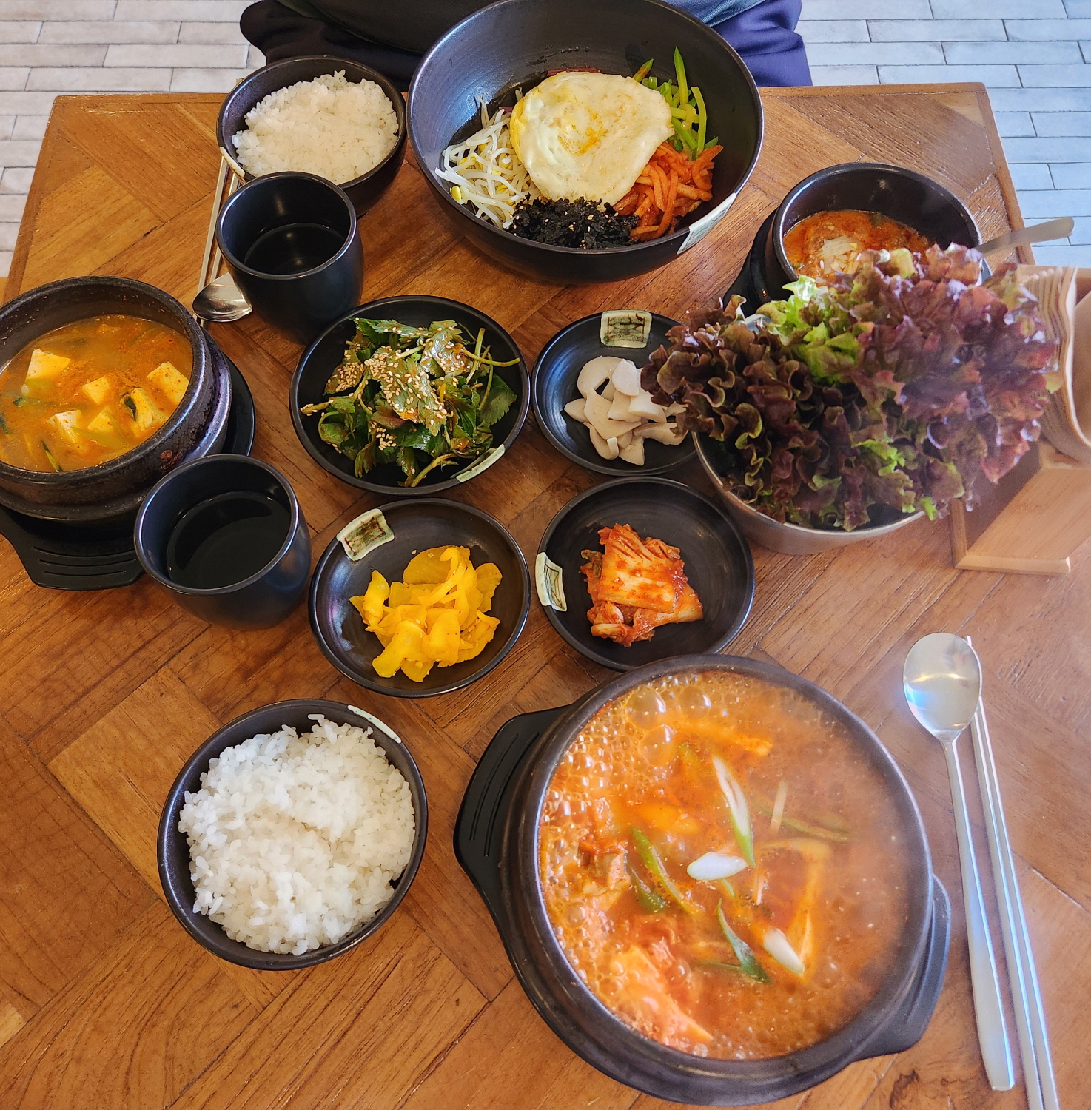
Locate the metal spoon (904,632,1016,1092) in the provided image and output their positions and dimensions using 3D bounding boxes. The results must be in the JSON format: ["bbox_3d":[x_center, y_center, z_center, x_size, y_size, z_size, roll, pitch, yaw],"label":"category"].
[{"bbox_3d":[0.198,0.133,0.456,0.038,0.018,0.204,1,66,0],"label":"metal spoon"}]

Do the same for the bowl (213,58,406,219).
[{"bbox_3d":[-0.139,-0.246,0.609,0.112,0.054,0.112,0,66,0],"label":"bowl"}]

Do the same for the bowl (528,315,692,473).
[{"bbox_3d":[0.046,-0.084,0.550,0.107,0.027,0.107,0,66,0],"label":"bowl"}]

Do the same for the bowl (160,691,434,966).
[{"bbox_3d":[-0.106,0.126,0.439,0.112,0.054,0.112,0,66,0],"label":"bowl"}]

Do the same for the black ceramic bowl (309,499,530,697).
[{"bbox_3d":[-0.062,0.025,0.500,0.108,0.027,0.108,0,66,0],"label":"black ceramic bowl"}]

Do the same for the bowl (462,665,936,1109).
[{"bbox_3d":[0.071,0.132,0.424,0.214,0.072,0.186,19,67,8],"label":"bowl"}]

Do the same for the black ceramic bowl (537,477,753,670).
[{"bbox_3d":[0.050,0.013,0.506,0.107,0.027,0.107,0,66,0],"label":"black ceramic bowl"}]

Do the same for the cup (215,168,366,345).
[{"bbox_3d":[-0.137,-0.160,0.557,0.075,0.076,0.075,0,66,0],"label":"cup"}]

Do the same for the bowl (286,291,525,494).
[{"bbox_3d":[-0.072,-0.082,0.545,0.128,0.034,0.128,0,66,0],"label":"bowl"}]

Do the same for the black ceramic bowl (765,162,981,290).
[{"bbox_3d":[0.178,-0.156,0.556,0.116,0.062,0.116,0,66,0],"label":"black ceramic bowl"}]

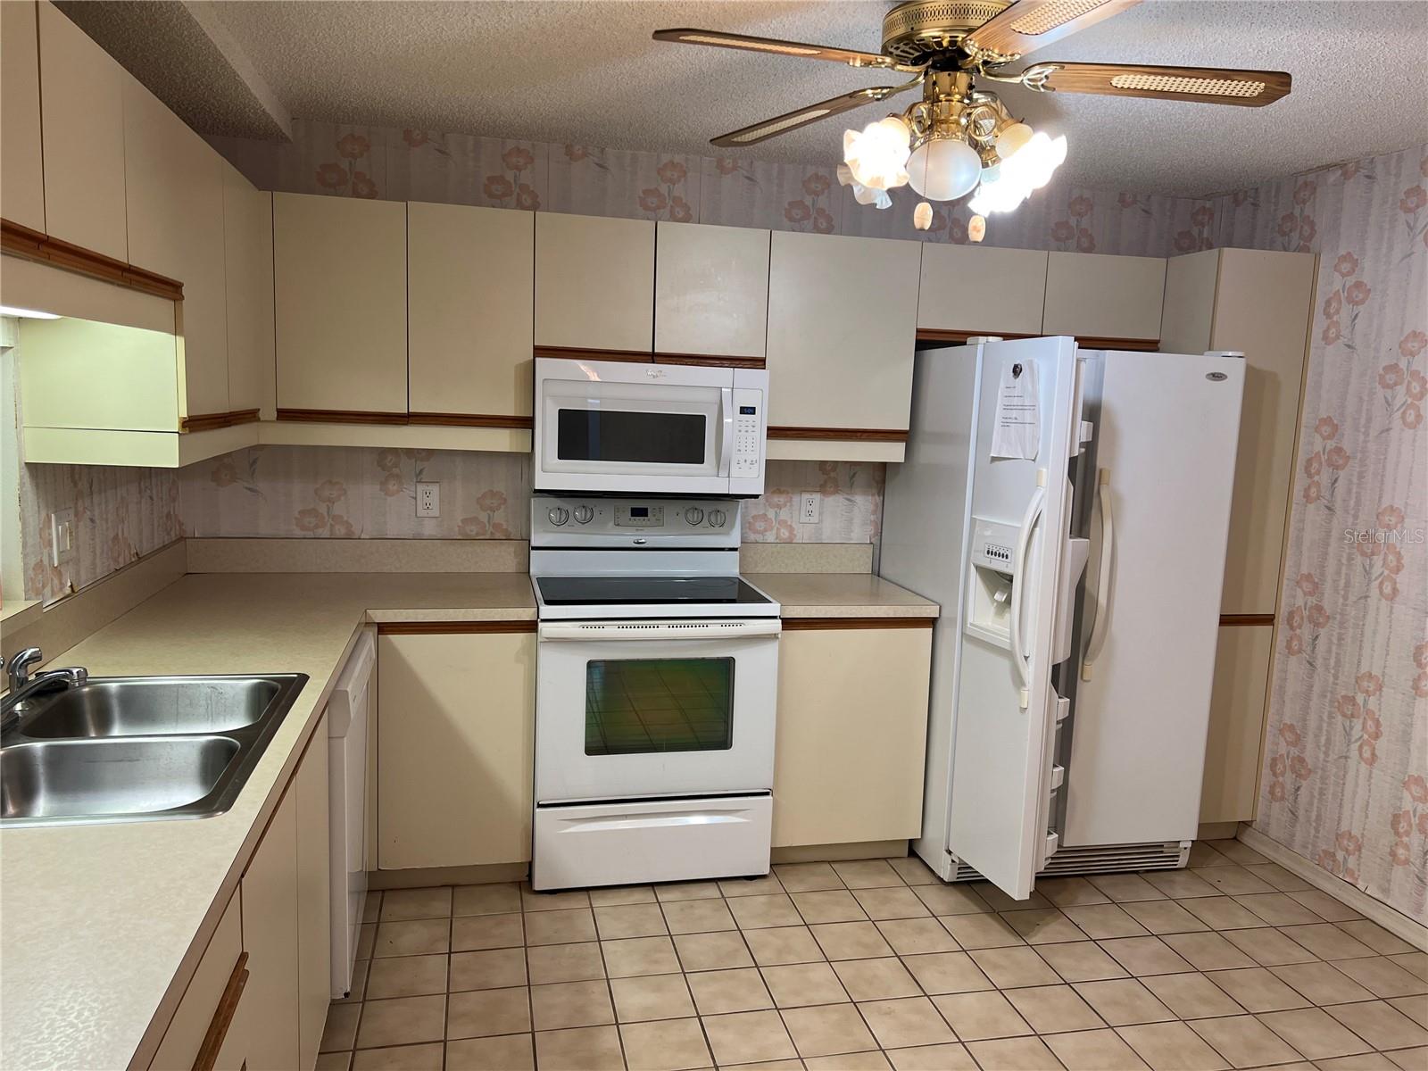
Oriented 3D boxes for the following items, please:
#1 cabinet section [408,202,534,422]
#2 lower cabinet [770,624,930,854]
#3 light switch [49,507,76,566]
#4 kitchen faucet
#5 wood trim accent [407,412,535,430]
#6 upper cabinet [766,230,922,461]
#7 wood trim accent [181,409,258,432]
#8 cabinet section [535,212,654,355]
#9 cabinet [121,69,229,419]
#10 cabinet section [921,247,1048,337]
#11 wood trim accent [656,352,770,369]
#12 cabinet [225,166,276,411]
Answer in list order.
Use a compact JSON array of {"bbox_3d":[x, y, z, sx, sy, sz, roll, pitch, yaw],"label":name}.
[{"bbox_3d":[-0.790,-0.704,3.501,0.387,0.663,0.313,1,7,-13],"label":"cabinet section"},{"bbox_3d":[0.389,0.605,3.797,0.522,0.760,0.600,1,8,-12],"label":"lower cabinet"},{"bbox_3d":[-1.553,0.002,2.567,0.011,0.118,0.116,0,8,-12],"label":"light switch"},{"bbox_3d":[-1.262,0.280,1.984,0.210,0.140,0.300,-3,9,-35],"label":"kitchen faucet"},{"bbox_3d":[-0.772,-0.361,3.411,0.382,0.038,0.024,0,7,-12],"label":"wood trim accent"},{"bbox_3d":[0.400,-0.650,3.777,0.524,0.753,0.325,1,8,-12],"label":"upper cabinet"},{"bbox_3d":[-1.280,-0.303,2.804,0.022,0.037,0.815,1,8,-12],"label":"wood trim accent"},{"bbox_3d":[-0.411,-0.814,3.571,0.382,0.433,0.313,1,7,-13],"label":"cabinet section"},{"bbox_3d":[-1.337,-0.588,2.361,0.325,0.638,0.809,0,7,-12],"label":"cabinet"},{"bbox_3d":[0.898,-0.863,3.860,0.477,0.309,0.313,1,7,-13],"label":"cabinet section"},{"bbox_3d":[-0.013,-0.576,3.542,0.378,0.037,0.022,1,8,-12],"label":"wood trim accent"},{"bbox_3d":[-1.465,-0.664,2.973,0.334,0.653,0.450,0,7,-12],"label":"cabinet"}]

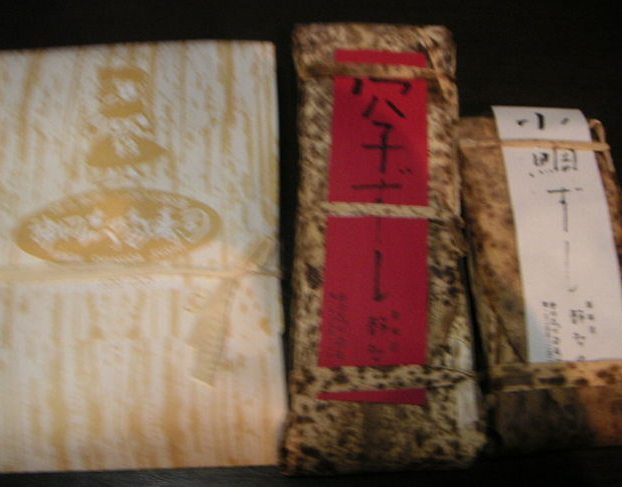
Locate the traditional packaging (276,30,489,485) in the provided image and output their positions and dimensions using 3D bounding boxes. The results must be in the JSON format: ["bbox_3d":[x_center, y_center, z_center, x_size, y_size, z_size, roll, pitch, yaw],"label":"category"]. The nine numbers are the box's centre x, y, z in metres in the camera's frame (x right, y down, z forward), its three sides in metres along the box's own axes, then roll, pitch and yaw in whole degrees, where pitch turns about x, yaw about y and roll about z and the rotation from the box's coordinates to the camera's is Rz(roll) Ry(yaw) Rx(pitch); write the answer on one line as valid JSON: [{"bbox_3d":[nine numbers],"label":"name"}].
[{"bbox_3d":[0.031,-0.002,0.352,0.084,0.042,0.222,1,70,0],"label":"traditional packaging"}]

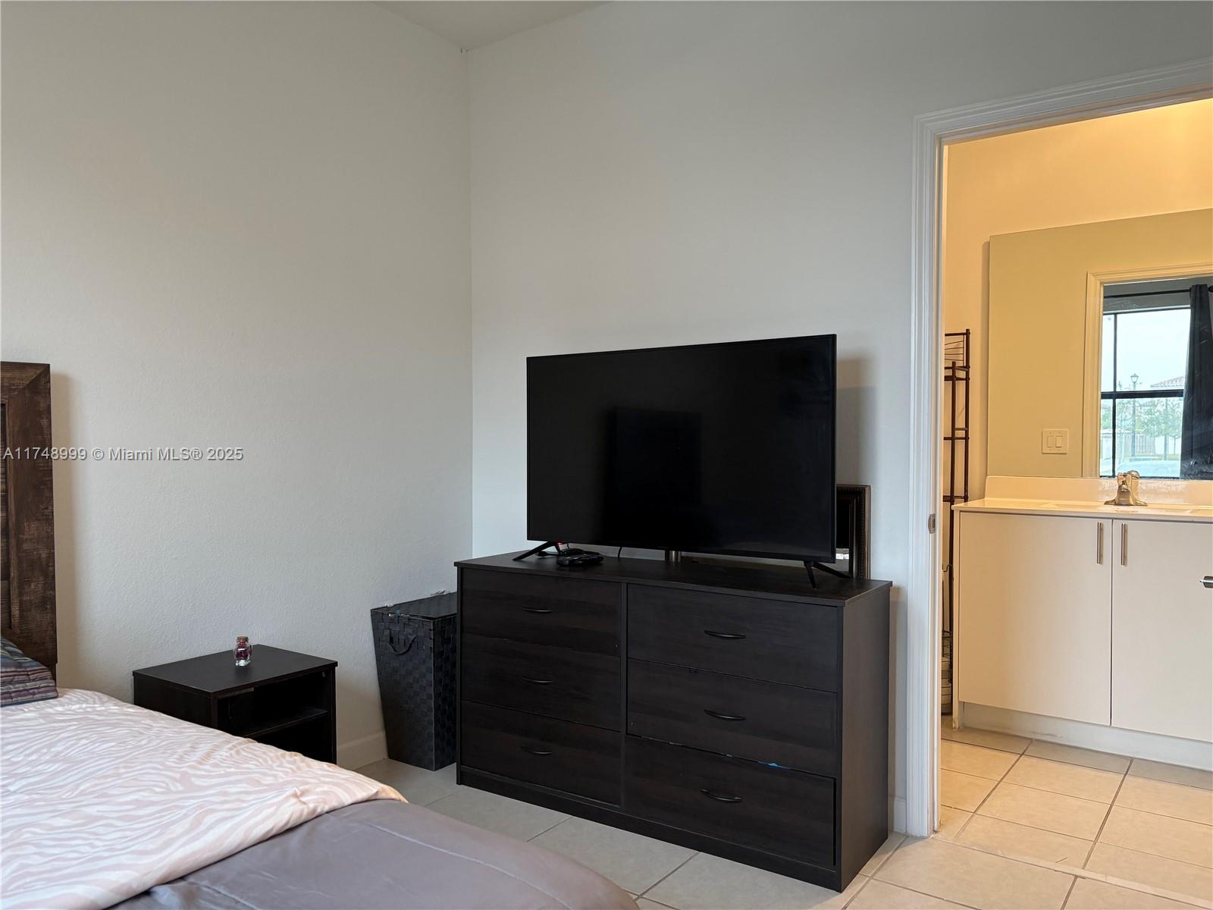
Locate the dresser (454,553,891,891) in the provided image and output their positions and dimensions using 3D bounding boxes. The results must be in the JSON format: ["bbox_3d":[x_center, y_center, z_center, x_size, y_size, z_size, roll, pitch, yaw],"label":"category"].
[{"bbox_3d":[0.160,0.745,2.881,1.354,0.758,0.402,1,1,34],"label":"dresser"}]

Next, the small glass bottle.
[{"bbox_3d":[-1.054,0.563,2.637,0.049,0.087,0.049,1,1,34],"label":"small glass bottle"}]

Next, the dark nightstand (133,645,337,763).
[{"bbox_3d":[-1.058,0.867,2.621,0.381,0.521,0.393,1,1,34],"label":"dark nightstand"}]

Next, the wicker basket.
[{"bbox_3d":[-0.588,0.835,3.401,0.323,0.555,0.455,1,1,36],"label":"wicker basket"}]

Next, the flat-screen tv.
[{"bbox_3d":[0.209,-0.021,2.934,1.121,0.648,0.080,1,1,34],"label":"flat-screen tv"}]

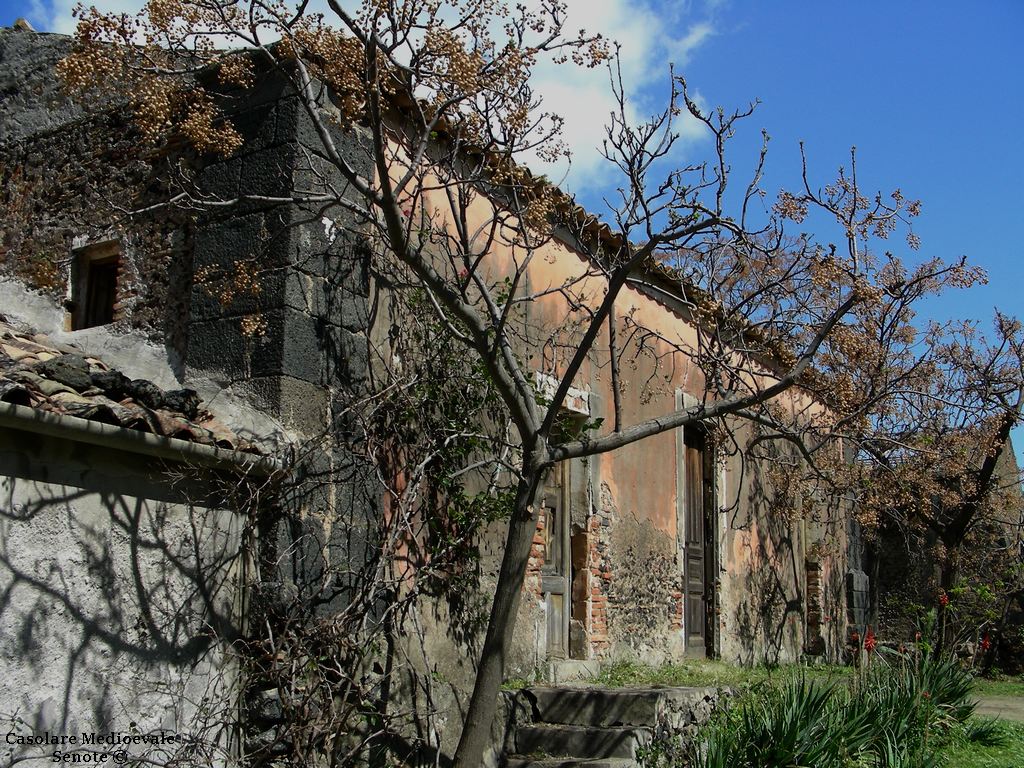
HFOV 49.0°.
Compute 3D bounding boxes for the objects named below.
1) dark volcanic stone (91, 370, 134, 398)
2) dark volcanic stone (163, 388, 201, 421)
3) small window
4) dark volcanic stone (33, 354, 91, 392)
[{"bbox_3d":[-2.329,-0.003,6.520,0.210,0.160,0.250,-7,-15,31],"label":"dark volcanic stone"},{"bbox_3d":[-2.041,0.126,6.920,0.210,0.170,0.240,-7,-15,31],"label":"dark volcanic stone"},{"bbox_3d":[-3.034,-0.703,8.357,0.490,0.650,0.160,-7,-15,31],"label":"small window"},{"bbox_3d":[-2.495,-0.064,6.240,0.260,0.180,0.320,-7,-15,31],"label":"dark volcanic stone"}]

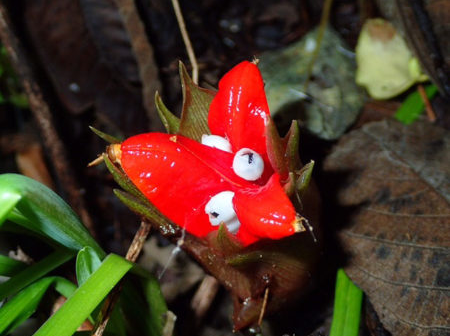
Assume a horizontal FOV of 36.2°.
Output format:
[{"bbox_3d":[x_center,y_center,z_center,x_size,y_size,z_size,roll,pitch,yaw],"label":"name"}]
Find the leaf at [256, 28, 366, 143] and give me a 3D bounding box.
[{"bbox_3d":[0.034,-0.035,0.282,0.048,0.012,0.053,7,53,5],"label":"leaf"}]

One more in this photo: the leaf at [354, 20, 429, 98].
[{"bbox_3d":[0.070,-0.046,0.292,0.032,0.010,0.039,-3,53,-2],"label":"leaf"}]

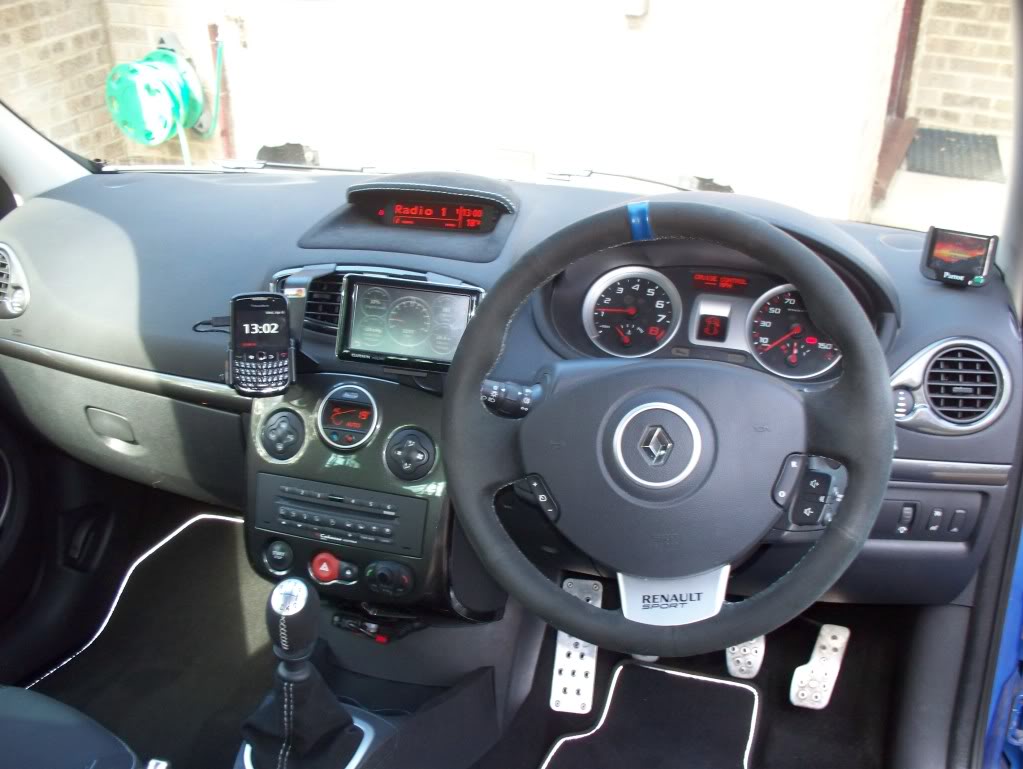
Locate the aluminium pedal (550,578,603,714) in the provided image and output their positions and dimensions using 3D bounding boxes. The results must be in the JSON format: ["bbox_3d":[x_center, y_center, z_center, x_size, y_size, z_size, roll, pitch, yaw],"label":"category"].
[{"bbox_3d":[0.091,0.360,1.464,0.060,0.178,0.020,5,-12,14],"label":"aluminium pedal"}]

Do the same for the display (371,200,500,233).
[{"bbox_3d":[-0.082,-0.191,1.202,0.143,0.035,0.015,8,13,14],"label":"display"}]

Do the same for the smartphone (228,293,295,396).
[{"bbox_3d":[-0.263,-0.041,1.122,0.061,0.109,0.015,-1,9,-9],"label":"smartphone"}]

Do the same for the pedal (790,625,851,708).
[{"bbox_3d":[0.425,0.388,1.465,0.056,0.114,0.020,17,-4,15],"label":"pedal"}]

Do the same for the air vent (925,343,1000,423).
[{"bbox_3d":[0.462,-0.002,1.100,0.079,0.079,0.030,2,11,5],"label":"air vent"}]

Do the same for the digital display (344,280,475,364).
[{"bbox_3d":[-0.097,-0.059,1.040,0.135,0.083,0.020,4,8,8],"label":"digital display"}]

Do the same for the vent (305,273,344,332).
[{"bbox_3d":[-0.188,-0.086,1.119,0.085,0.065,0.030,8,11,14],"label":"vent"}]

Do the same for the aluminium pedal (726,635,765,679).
[{"bbox_3d":[0.324,0.373,1.475,0.057,0.066,0.020,8,-6,14],"label":"aluminium pedal"}]

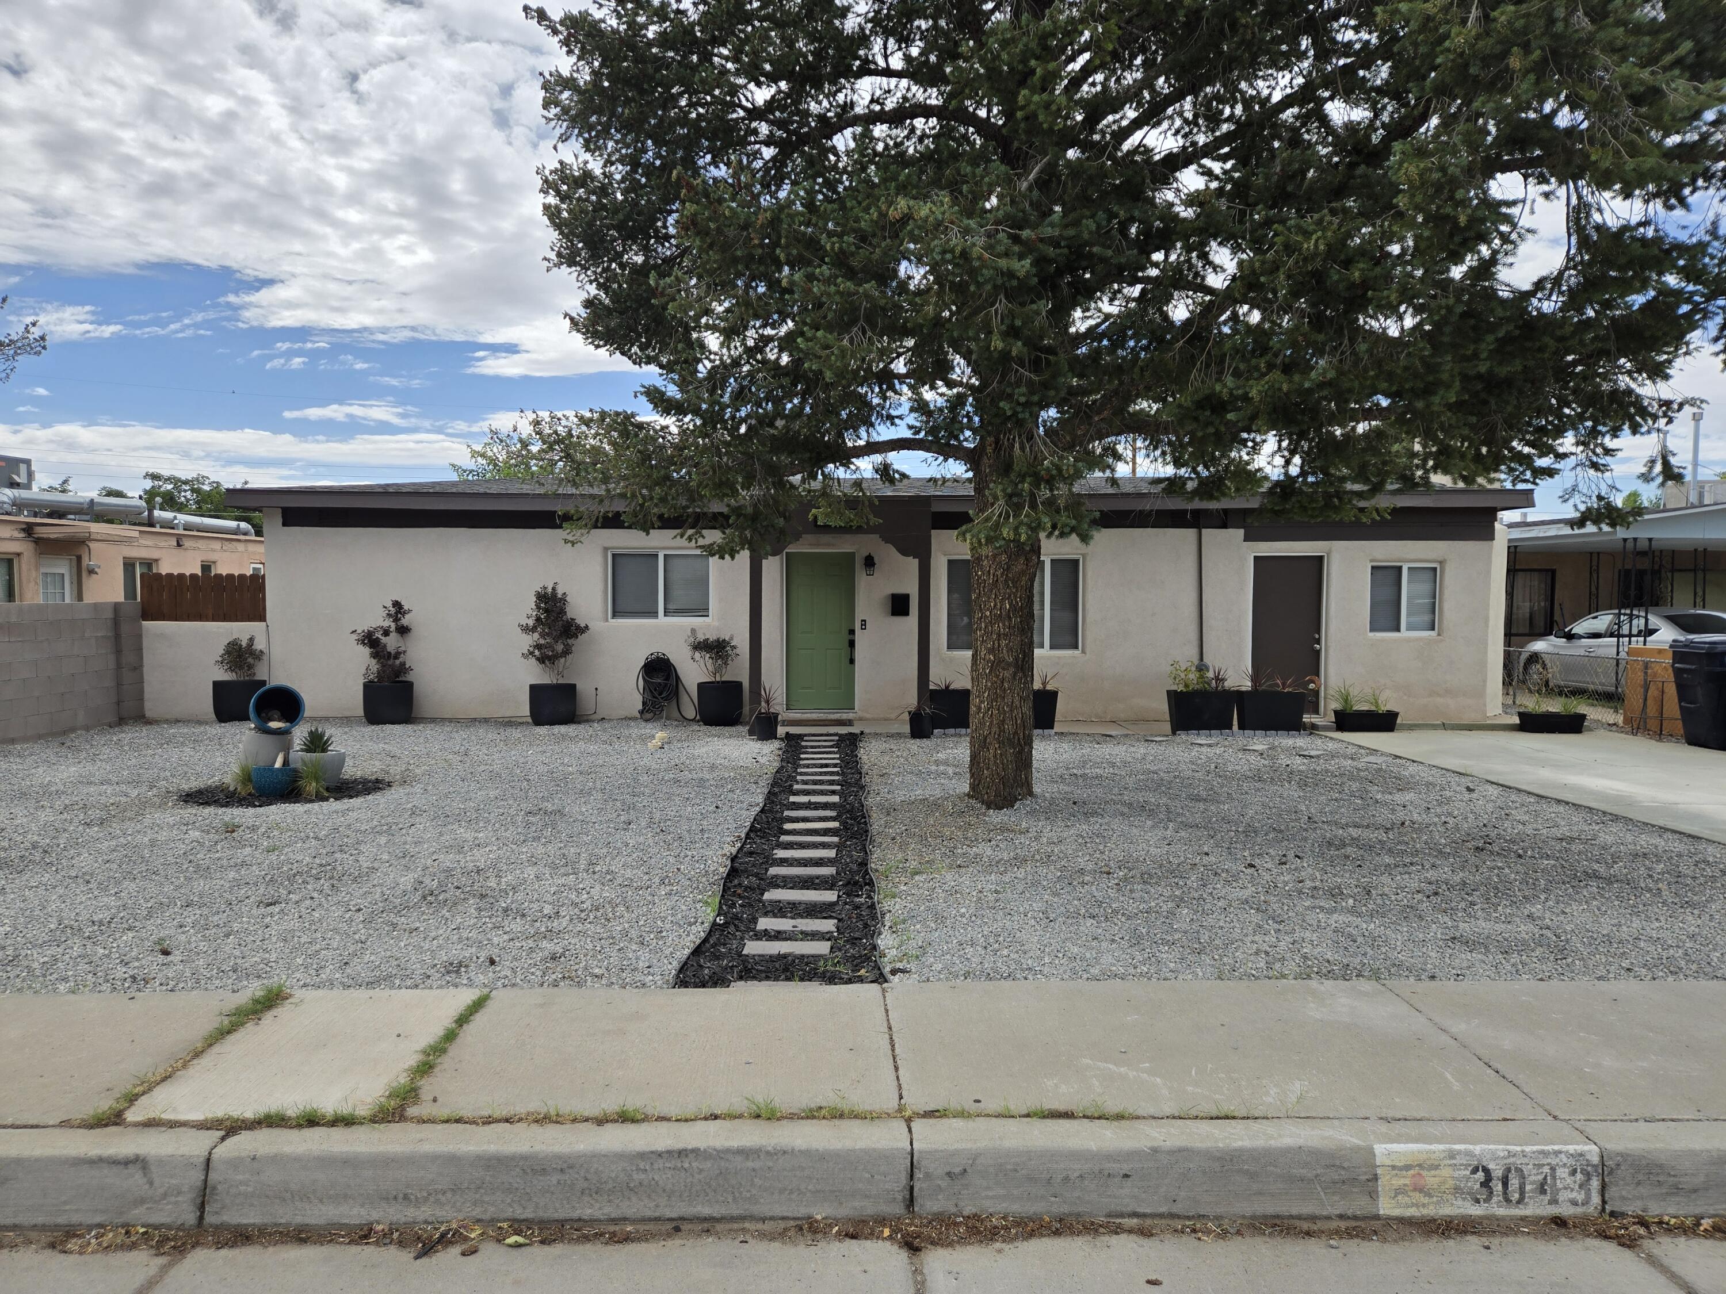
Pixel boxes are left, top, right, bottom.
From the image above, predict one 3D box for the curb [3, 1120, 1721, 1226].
[{"bbox_3d":[0.002,1.432,3.170,4.800,0.200,0.180,0,3,-1],"label":"curb"}]

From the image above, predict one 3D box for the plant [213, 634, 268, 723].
[{"bbox_3d":[-7.608,0.389,14.000,0.600,1.070,0.580,0,3,-1],"label":"plant"}]

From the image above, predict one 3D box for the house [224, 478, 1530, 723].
[{"bbox_3d":[0.250,-0.798,17.200,15.600,3.200,7.400,0,3,-1],"label":"house"}]

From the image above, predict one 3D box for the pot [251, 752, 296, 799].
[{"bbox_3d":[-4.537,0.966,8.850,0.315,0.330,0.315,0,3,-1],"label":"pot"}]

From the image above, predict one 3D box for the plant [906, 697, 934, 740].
[{"bbox_3d":[0.632,0.777,12.800,0.340,0.480,0.340,0,3,-1],"label":"plant"}]

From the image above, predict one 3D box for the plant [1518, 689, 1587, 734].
[{"bbox_3d":[8.231,0.762,13.700,0.700,0.530,0.300,0,3,-1],"label":"plant"}]

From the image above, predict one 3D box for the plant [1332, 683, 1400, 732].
[{"bbox_3d":[6.030,0.725,13.750,0.720,0.600,0.300,0,3,-1],"label":"plant"}]

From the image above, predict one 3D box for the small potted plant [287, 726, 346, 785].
[{"bbox_3d":[-4.429,0.881,9.300,0.420,0.480,0.420,0,3,-1],"label":"small potted plant"}]

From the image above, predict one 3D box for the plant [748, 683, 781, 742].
[{"bbox_3d":[-1.079,0.704,12.750,0.360,0.630,0.360,0,3,-1],"label":"plant"}]

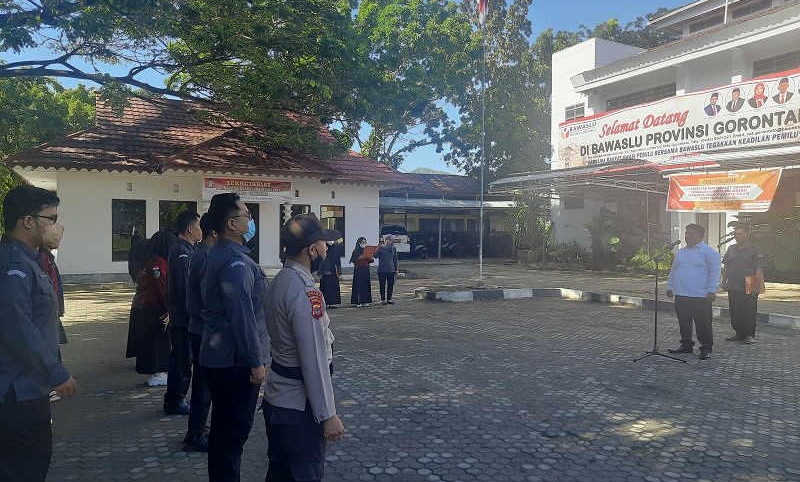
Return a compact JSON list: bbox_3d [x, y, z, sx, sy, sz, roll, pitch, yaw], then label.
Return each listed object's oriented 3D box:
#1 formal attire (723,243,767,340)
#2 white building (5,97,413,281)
[{"bbox_3d":[4.980,0.730,8.390,0.350,1.380,0.580,0,0,-37],"label":"formal attire"},{"bbox_3d":[-8.400,-2.300,25.600,15.000,7.500,11.500,0,0,-33],"label":"white building"}]

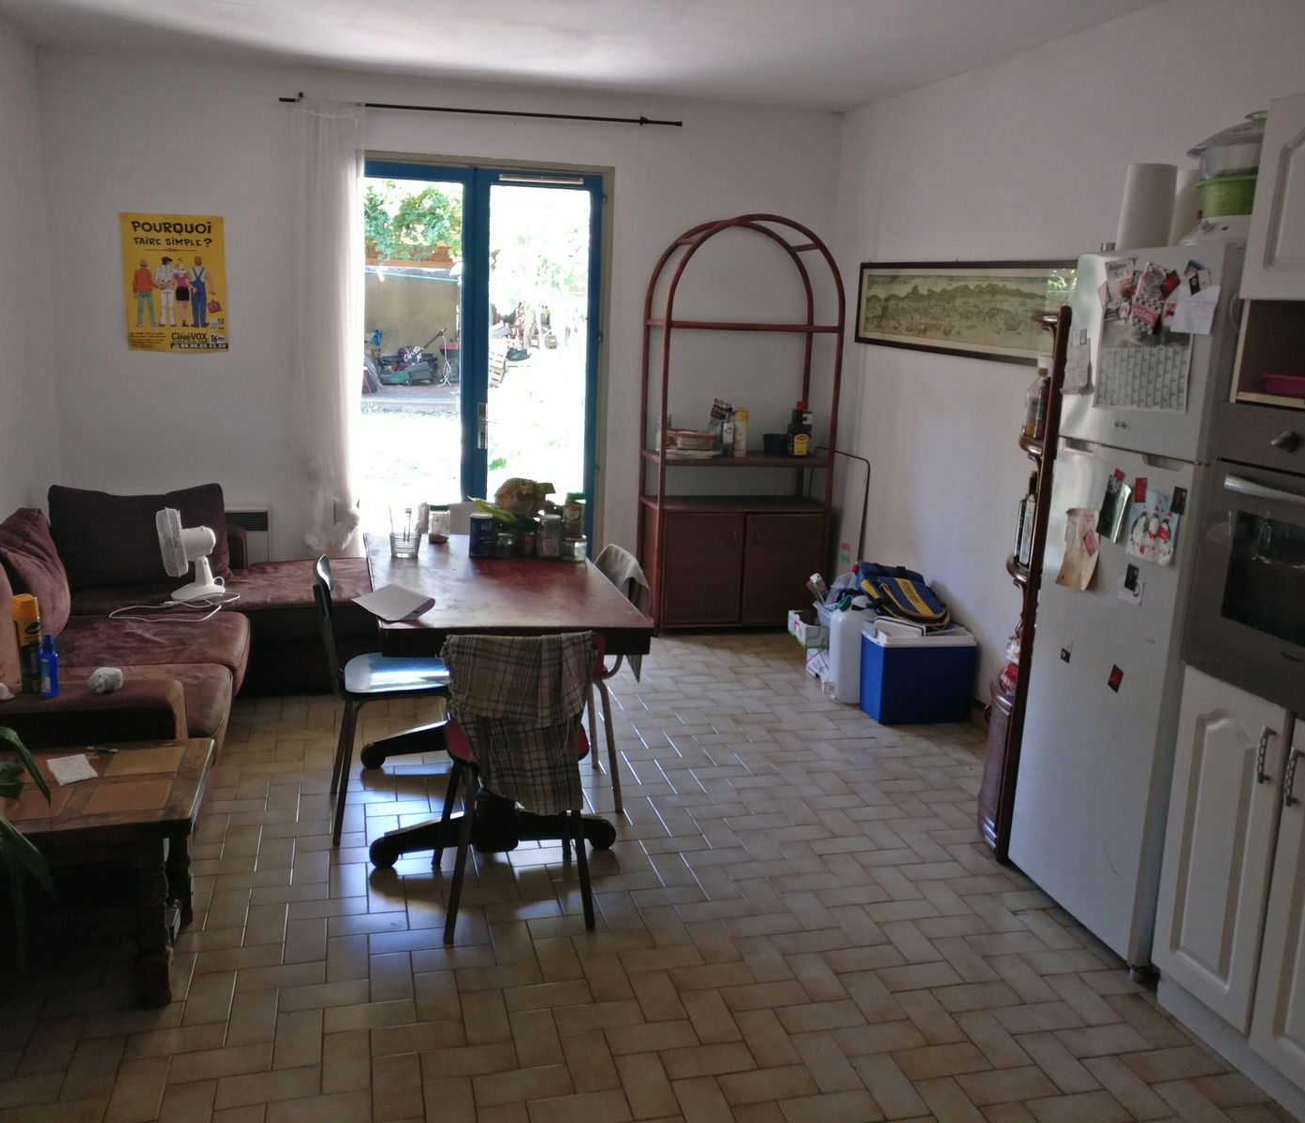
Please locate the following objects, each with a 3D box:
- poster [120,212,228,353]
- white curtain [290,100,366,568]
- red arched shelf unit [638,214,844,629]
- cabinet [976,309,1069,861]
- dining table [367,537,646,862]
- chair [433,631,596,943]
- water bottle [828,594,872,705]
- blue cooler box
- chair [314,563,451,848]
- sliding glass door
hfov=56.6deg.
[{"bbox_3d":[-2.110,-1.222,5.352,0.422,0.595,0.010,-1,13,-14],"label":"poster"},{"bbox_3d":[-1.446,-0.952,5.492,0.300,2.170,0.120,-1,13,-14],"label":"white curtain"},{"bbox_3d":[0.417,-0.657,5.884,0.890,1.970,0.400,-1,13,-14],"label":"red arched shelf unit"},{"bbox_3d":[1.258,0.064,3.616,0.470,1.610,0.350,-1,13,-14],"label":"cabinet"},{"bbox_3d":[-0.511,0.403,3.746,0.720,0.755,1.225,-1,13,-14],"label":"dining table"},{"bbox_3d":[-0.362,0.518,3.147,0.405,0.800,0.480,-1,13,-14],"label":"chair"},{"bbox_3d":[0.849,0.343,4.965,0.260,0.450,0.175,-1,13,-14],"label":"water bottle"},{"bbox_3d":[1.045,0.433,4.801,0.398,0.362,0.228,-1,13,-14],"label":"blue cooler box"},{"bbox_3d":[-0.773,0.378,3.658,0.480,0.820,0.405,-1,13,-14],"label":"chair"},{"bbox_3d":[-0.855,-0.791,5.796,1.230,2.110,0.080,-1,13,-14],"label":"sliding glass door"}]

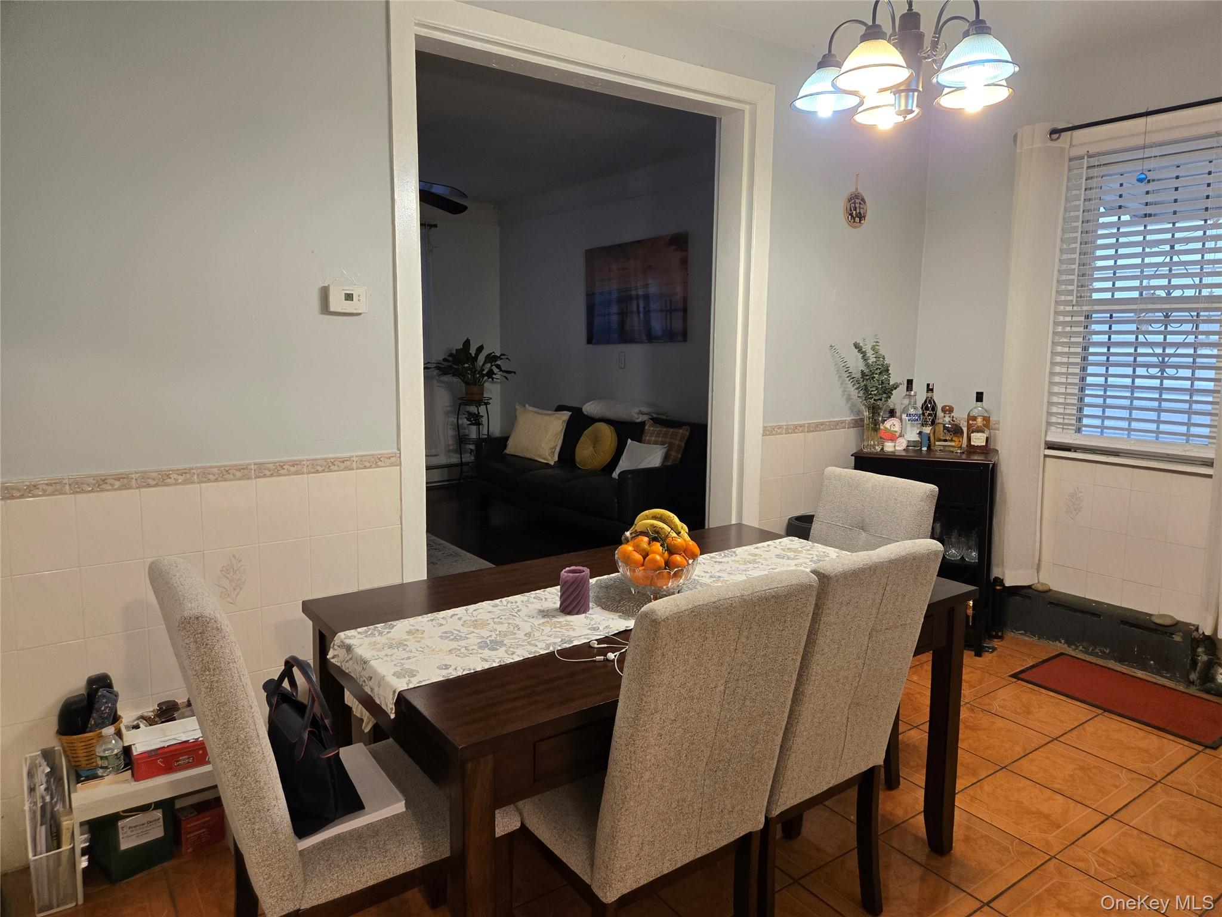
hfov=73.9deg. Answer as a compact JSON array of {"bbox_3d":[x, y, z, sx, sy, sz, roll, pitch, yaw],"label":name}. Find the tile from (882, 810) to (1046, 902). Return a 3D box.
[{"bbox_3d":[1.020,1.123,2.342,0.341,0.010,0.341,-5,10,-35],"label":"tile"}]

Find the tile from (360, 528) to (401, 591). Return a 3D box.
[{"bbox_3d":[-0.759,0.328,2.676,0.150,0.200,0.010,-6,11,-36],"label":"tile"}]

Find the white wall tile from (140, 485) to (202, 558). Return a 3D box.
[{"bbox_3d":[-1.240,0.178,2.296,0.150,0.200,0.010,-5,10,-36],"label":"white wall tile"}]

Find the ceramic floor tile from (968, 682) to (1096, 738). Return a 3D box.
[{"bbox_3d":[1.661,0.992,3.204,0.345,0.010,0.345,-5,10,-36],"label":"ceramic floor tile"}]

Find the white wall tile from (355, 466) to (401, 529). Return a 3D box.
[{"bbox_3d":[-0.766,0.132,2.677,0.151,0.199,0.010,-5,10,-35],"label":"white wall tile"}]

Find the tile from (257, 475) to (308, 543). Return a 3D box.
[{"bbox_3d":[-1.006,0.154,2.486,0.150,0.200,0.010,-5,10,-37],"label":"tile"}]

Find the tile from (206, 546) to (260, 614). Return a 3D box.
[{"bbox_3d":[-1.139,0.368,2.445,0.151,0.199,0.010,-5,10,-35],"label":"tile"}]

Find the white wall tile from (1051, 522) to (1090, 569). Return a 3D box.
[{"bbox_3d":[2.156,0.412,3.793,0.010,0.199,0.151,-5,10,-35],"label":"white wall tile"}]

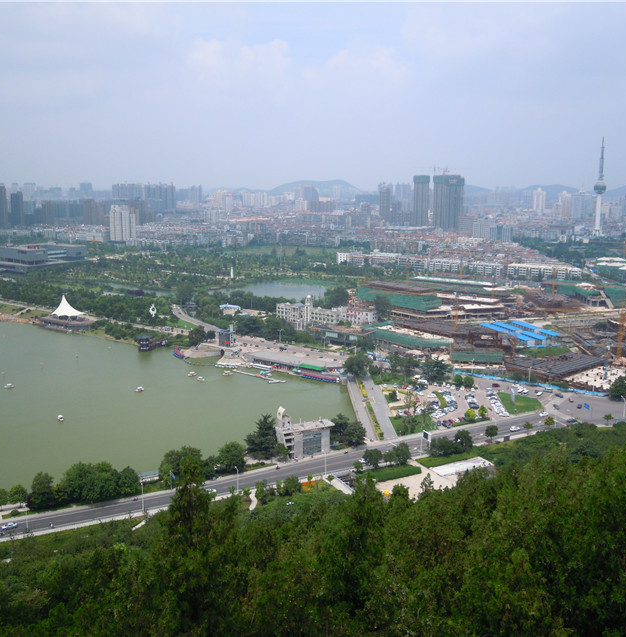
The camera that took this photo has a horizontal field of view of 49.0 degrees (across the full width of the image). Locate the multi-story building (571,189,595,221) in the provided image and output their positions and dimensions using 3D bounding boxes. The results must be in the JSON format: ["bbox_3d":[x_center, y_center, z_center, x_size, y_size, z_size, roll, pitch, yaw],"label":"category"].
[{"bbox_3d":[741.930,-304.950,1882.330,58.000,97.000,26.000,6,12,27],"label":"multi-story building"}]

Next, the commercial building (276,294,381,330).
[{"bbox_3d":[8.560,-7.230,505.570,74.000,23.000,31.000,7,13,32],"label":"commercial building"}]

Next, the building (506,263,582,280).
[{"bbox_3d":[245.430,-46.620,728.430,73.000,16.500,12.000,7,13,32],"label":"building"}]

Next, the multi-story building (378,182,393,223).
[{"bbox_3d":[193.640,-298.740,1816.570,26.000,104.000,22.000,7,13,31],"label":"multi-story building"}]

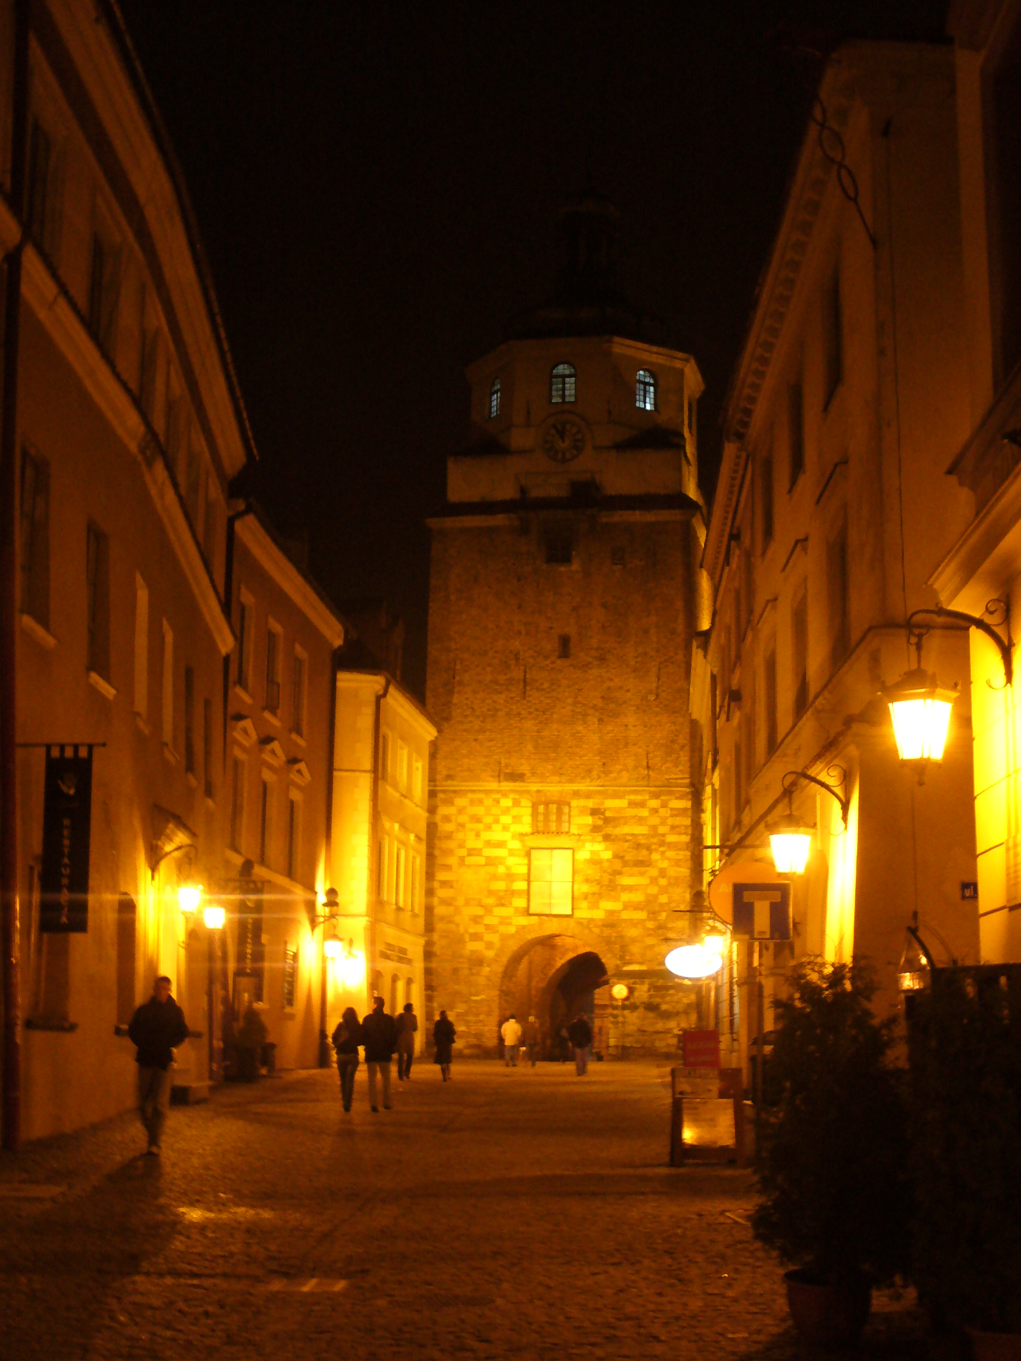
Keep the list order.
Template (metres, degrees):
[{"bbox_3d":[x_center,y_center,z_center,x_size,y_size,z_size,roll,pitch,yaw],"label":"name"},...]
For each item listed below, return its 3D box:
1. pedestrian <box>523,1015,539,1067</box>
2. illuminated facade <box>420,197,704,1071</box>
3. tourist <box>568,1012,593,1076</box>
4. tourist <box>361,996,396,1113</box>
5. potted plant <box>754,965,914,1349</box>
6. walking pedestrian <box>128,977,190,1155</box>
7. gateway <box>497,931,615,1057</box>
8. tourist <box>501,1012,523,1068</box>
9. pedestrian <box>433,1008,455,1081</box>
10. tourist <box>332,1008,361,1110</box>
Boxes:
[{"bbox_3d":[0.737,12.436,65.071,0.550,1.710,0.420,2,-10,0],"label":"pedestrian"},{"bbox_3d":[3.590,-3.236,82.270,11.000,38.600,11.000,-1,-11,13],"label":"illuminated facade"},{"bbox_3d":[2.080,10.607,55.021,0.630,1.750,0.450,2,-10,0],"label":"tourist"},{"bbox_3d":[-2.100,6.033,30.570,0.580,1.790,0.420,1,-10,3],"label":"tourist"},{"bbox_3d":[1.445,2.099,8.519,0.700,1.663,0.700,2,-10,0],"label":"potted plant"},{"bbox_3d":[-3.551,3.937,19.332,0.600,1.780,0.450,2,-10,-5],"label":"walking pedestrian"},{"bbox_3d":[2.252,12.581,75.684,4.850,5.100,3.500,-1,-11,13],"label":"gateway"},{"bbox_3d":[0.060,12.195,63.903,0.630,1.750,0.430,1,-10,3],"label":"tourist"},{"bbox_3d":[-1.592,9.059,46.751,0.530,1.680,0.420,2,-10,0],"label":"pedestrian"},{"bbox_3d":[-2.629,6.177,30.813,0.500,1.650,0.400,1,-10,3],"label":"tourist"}]

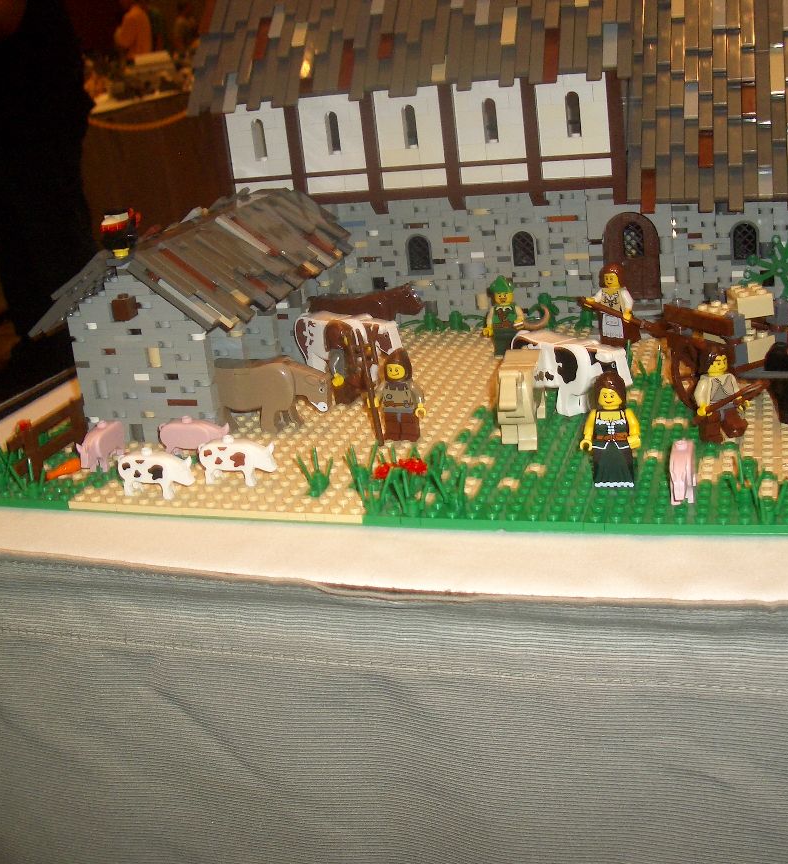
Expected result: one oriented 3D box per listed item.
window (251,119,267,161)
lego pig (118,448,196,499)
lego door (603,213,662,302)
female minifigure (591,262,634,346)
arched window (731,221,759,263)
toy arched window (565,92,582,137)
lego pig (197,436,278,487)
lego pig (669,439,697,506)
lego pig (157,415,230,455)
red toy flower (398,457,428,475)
[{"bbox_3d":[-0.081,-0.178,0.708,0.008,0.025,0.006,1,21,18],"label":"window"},{"bbox_3d":[-0.101,0.017,0.498,0.036,0.021,0.011,1,21,18],"label":"lego pig"},{"bbox_3d":[0.136,-0.100,0.667,0.032,0.051,0.006,0,21,18],"label":"lego door"},{"bbox_3d":[0.123,-0.070,0.643,0.024,0.044,0.018,13,28,43],"label":"female minifigure"},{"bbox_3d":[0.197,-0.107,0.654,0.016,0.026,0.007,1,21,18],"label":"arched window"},{"bbox_3d":[0.101,-0.177,0.650,0.008,0.025,0.006,0,21,18],"label":"toy arched window"},{"bbox_3d":[-0.068,0.012,0.504,0.036,0.021,0.011,1,21,18],"label":"lego pig"},{"bbox_3d":[0.111,0.015,0.446,0.010,0.021,0.033,0,21,18],"label":"lego pig"},{"bbox_3d":[-0.093,0.002,0.544,0.037,0.021,0.013,5,23,29],"label":"lego pig"},{"bbox_3d":[0.007,0.014,0.467,0.012,0.006,0.009,0,21,18],"label":"red toy flower"}]

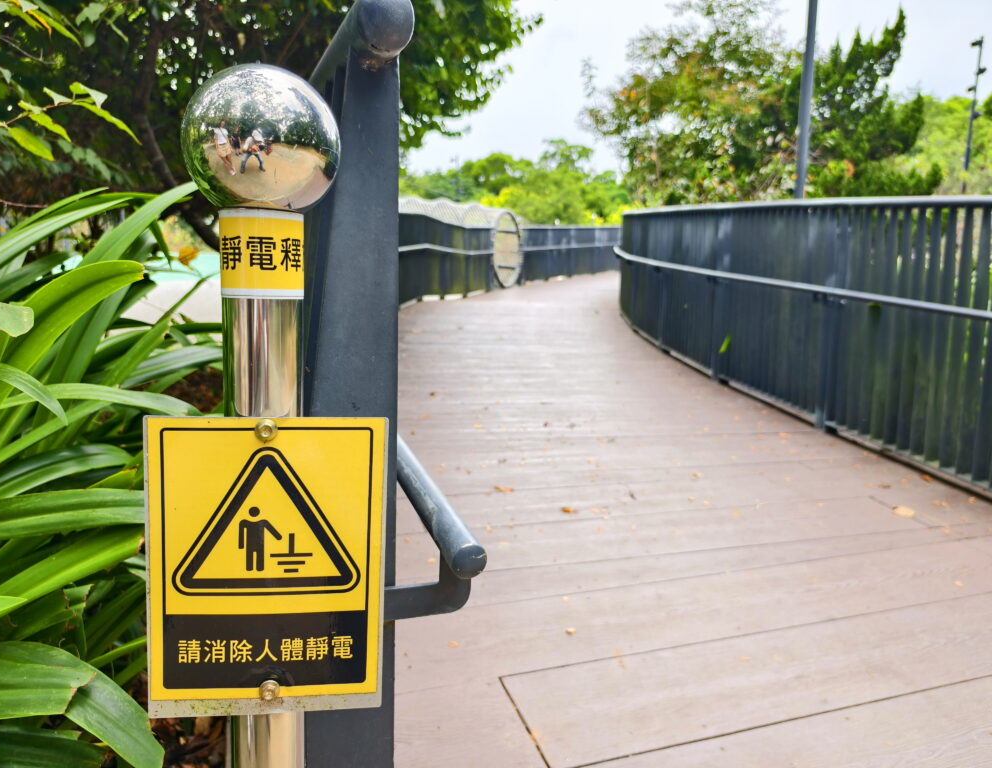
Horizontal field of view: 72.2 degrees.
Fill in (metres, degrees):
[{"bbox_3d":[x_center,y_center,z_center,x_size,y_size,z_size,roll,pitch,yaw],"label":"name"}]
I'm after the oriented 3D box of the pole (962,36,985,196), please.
[{"bbox_3d":[18.133,-10.070,25.953,0.300,6.000,0.750,-2,7,-26],"label":"pole"}]

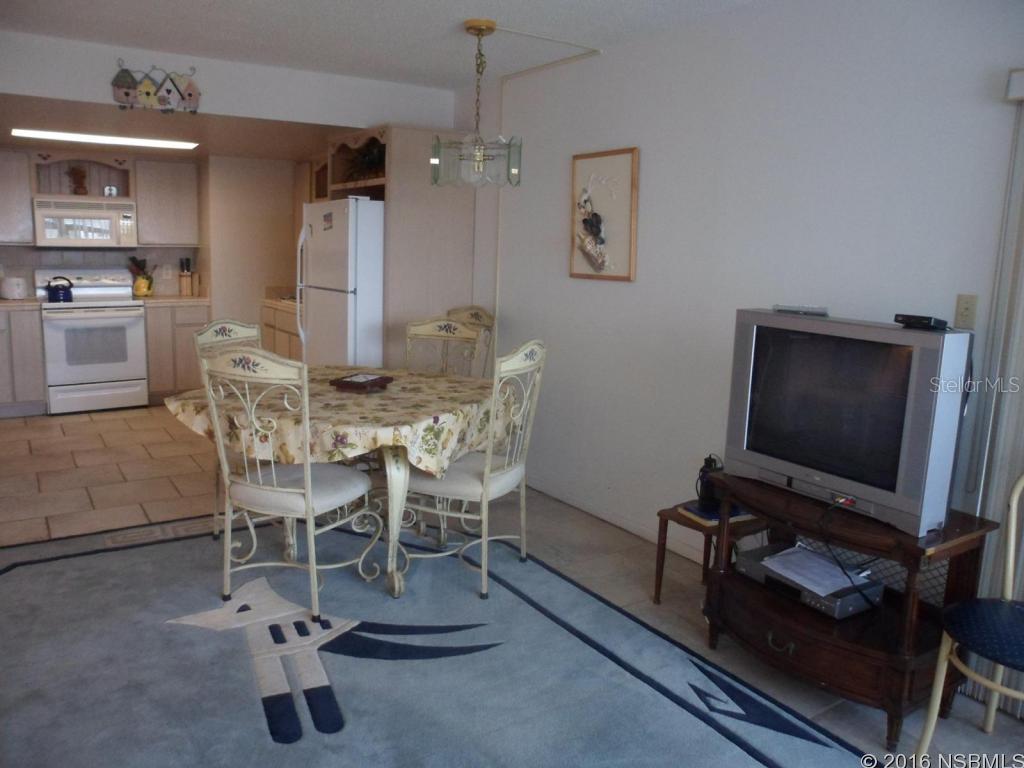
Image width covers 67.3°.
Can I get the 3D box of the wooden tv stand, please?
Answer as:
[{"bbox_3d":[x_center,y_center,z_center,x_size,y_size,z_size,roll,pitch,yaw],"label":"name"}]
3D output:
[{"bbox_3d":[1.075,0.716,2.649,0.480,0.665,0.835,-5,12,-33],"label":"wooden tv stand"}]

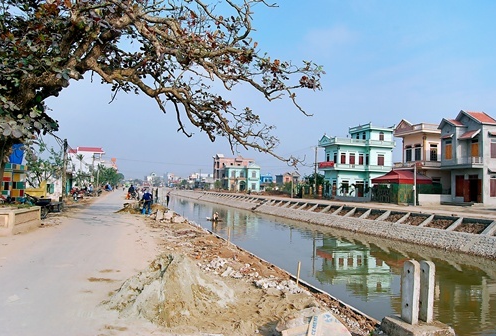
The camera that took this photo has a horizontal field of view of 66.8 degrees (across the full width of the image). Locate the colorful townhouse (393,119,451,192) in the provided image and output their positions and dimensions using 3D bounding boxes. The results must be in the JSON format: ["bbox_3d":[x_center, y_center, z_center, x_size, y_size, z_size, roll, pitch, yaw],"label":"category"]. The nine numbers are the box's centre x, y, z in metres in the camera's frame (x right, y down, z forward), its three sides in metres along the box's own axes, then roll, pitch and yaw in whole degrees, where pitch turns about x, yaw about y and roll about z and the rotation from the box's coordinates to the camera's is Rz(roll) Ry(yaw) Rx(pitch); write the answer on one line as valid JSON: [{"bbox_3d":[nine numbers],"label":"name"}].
[{"bbox_3d":[21.465,-0.580,42.619,7.800,9.350,5.200,3,-3,-19],"label":"colorful townhouse"}]

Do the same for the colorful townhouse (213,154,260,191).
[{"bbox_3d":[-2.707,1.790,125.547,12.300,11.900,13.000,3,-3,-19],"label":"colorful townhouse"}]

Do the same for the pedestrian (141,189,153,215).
[{"bbox_3d":[-5.724,1.889,21.200,0.550,1.480,0.580,-1,-4,41],"label":"pedestrian"}]

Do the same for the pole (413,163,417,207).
[{"bbox_3d":[15.628,1.511,35.107,0.220,4.100,0.220,3,-3,-19],"label":"pole"}]

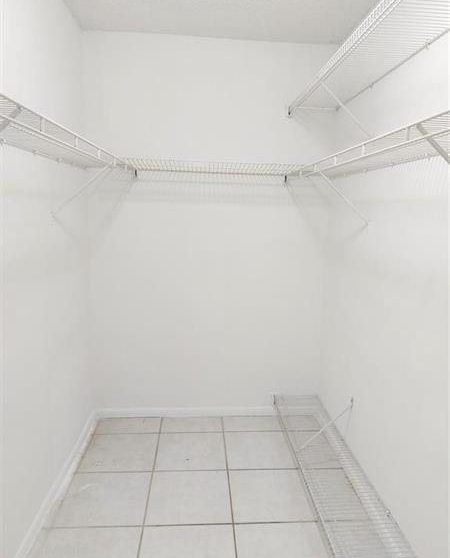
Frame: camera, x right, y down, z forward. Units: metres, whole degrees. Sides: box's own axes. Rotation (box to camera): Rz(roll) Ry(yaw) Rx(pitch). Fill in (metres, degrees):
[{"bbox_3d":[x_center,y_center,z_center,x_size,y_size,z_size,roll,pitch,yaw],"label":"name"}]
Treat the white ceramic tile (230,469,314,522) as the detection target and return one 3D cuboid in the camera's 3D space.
[{"bbox_3d":[0.231,1.108,2.135,0.405,0.010,0.403,1,9,-4],"label":"white ceramic tile"}]

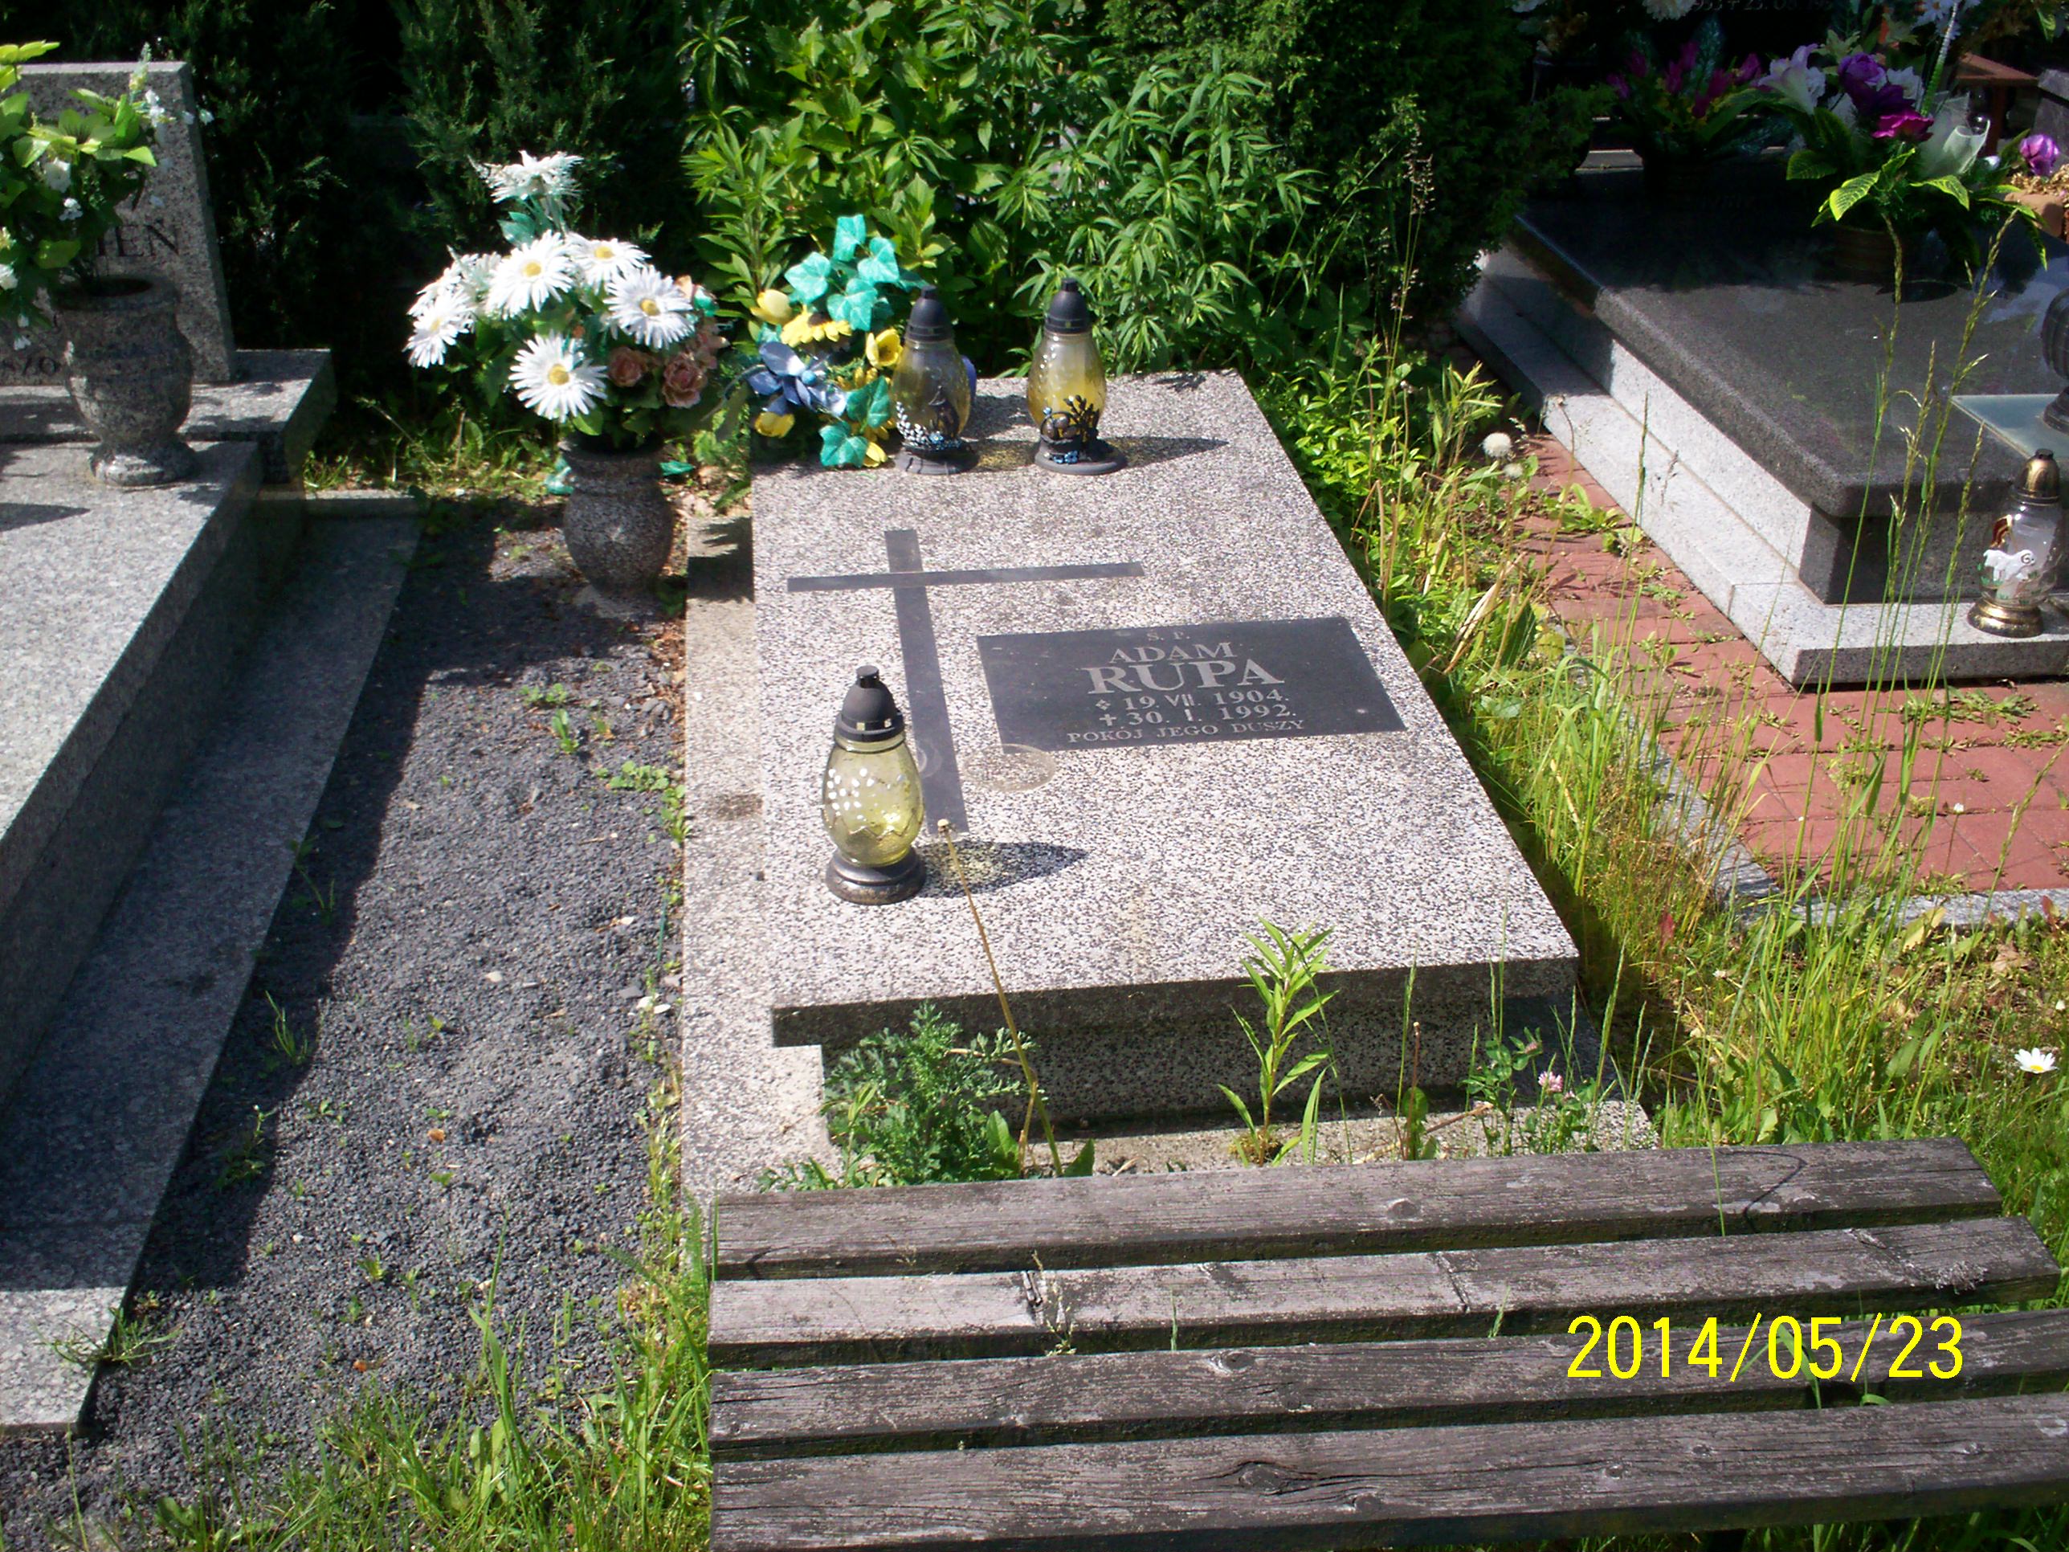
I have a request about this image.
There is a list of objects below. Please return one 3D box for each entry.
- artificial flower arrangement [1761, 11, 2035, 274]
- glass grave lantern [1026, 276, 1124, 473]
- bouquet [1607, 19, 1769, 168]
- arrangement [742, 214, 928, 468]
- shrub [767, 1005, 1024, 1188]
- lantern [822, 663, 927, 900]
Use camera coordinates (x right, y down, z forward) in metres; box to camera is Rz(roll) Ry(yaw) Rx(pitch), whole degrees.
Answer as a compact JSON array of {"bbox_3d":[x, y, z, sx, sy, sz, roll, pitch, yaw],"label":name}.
[{"bbox_3d":[1.777,-1.244,4.339,0.500,0.400,0.420,-3,30,-7],"label":"artificial flower arrangement"},{"bbox_3d":[0.065,-0.594,3.168,0.140,0.275,0.128,1,30,1],"label":"glass grave lantern"},{"bbox_3d":[1.540,-1.562,4.970,0.360,0.330,0.320,-3,30,-7],"label":"bouquet"},{"bbox_3d":[-0.299,-0.668,3.224,0.300,0.340,0.250,-3,30,-7],"label":"arrangement"},{"bbox_3d":[-0.138,0.325,2.145,0.240,0.210,0.190,-3,30,-7],"label":"shrub"},{"bbox_3d":[-0.167,0.003,2.217,0.109,0.252,0.109,-3,30,-7],"label":"lantern"}]

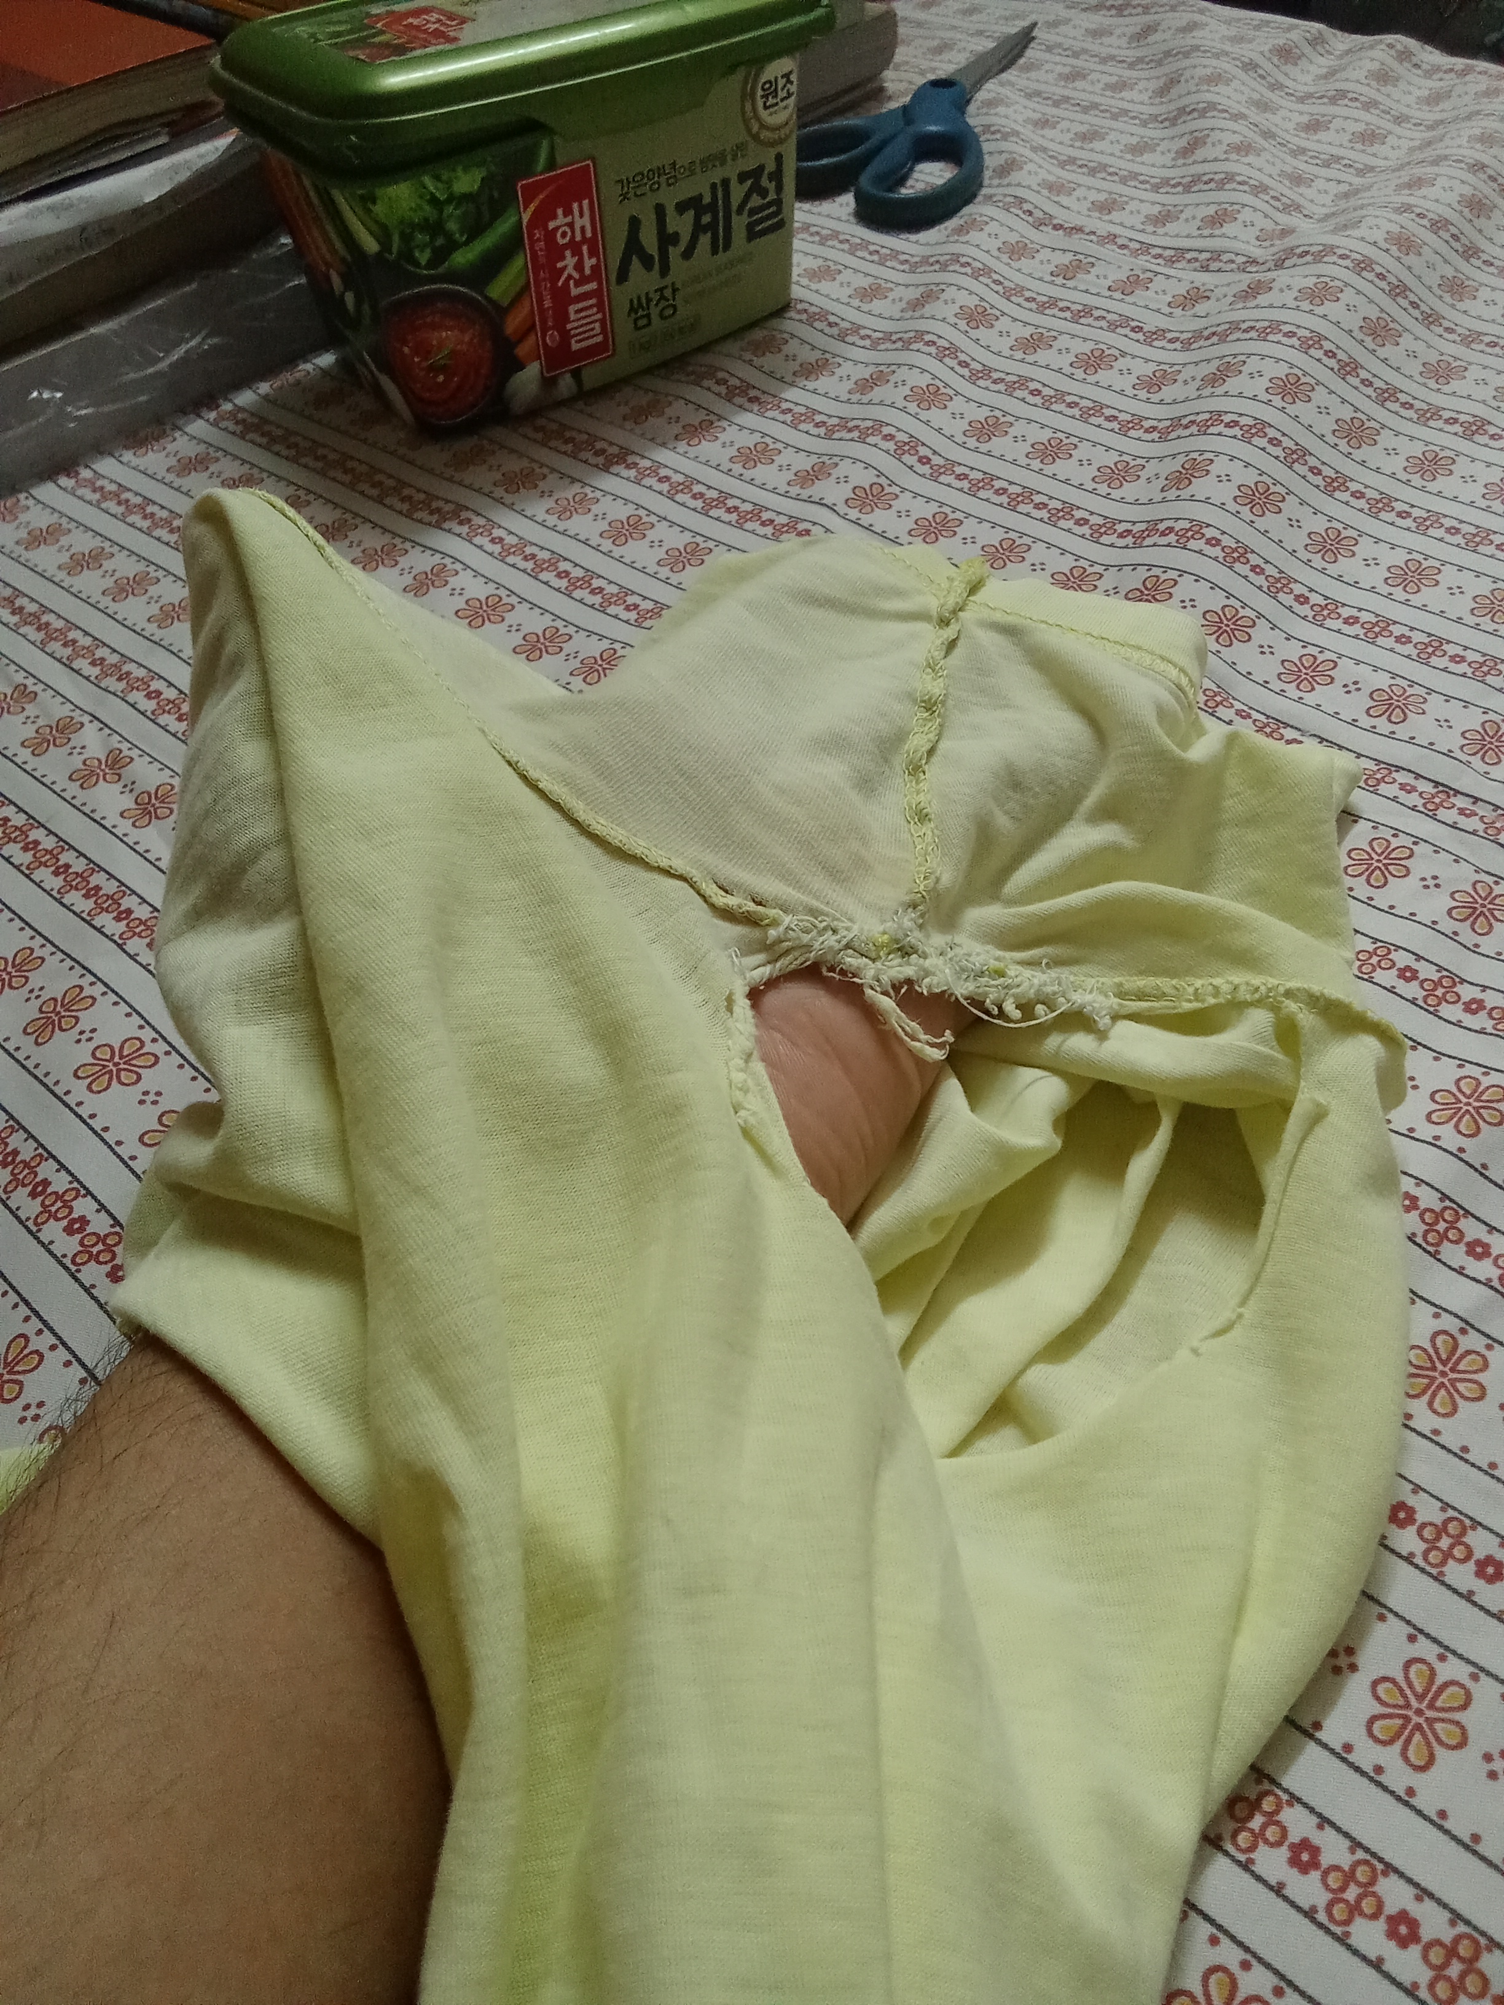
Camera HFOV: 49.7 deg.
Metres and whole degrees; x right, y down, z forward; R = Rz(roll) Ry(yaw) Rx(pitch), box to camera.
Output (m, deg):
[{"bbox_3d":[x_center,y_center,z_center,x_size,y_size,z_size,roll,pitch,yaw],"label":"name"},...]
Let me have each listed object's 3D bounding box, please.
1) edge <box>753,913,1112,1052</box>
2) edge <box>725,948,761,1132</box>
[{"bbox_3d":[0.034,-0.004,0.298,0.064,0.014,0.015,8,49,12],"label":"edge"},{"bbox_3d":[-0.002,0.007,0.290,0.006,0.011,0.033,-3,48,2],"label":"edge"}]

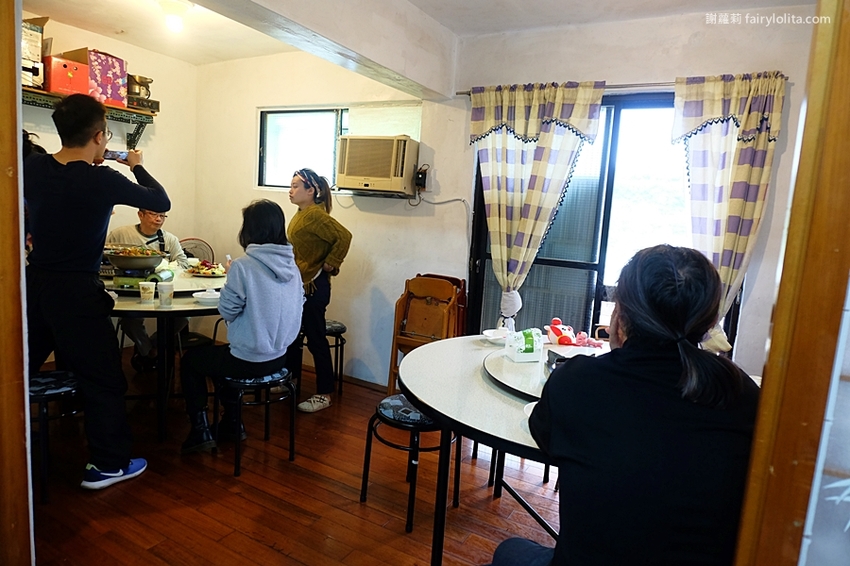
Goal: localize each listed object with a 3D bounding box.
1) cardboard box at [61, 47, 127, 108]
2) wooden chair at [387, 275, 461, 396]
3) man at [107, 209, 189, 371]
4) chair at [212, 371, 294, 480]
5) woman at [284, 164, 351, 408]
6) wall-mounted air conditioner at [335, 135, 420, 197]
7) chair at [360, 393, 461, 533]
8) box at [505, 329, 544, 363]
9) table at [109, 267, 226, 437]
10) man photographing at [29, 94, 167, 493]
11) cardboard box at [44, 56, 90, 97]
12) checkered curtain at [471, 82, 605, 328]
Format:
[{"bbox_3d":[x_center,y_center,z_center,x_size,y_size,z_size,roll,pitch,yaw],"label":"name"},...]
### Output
[{"bbox_3d":[-2.273,-1.404,3.754,0.280,0.335,0.255,8,9,29],"label":"cardboard box"},{"bbox_3d":[-0.004,0.428,3.428,0.420,0.940,0.250,8,9,29],"label":"wooden chair"},{"bbox_3d":[-2.046,0.074,4.043,0.560,1.200,0.650,0,9,-30],"label":"man"},{"bbox_3d":[-0.887,0.686,2.832,0.360,0.464,0.360,-3,10,-42],"label":"chair"},{"bbox_3d":[-0.744,0.041,3.596,0.430,1.560,0.460,2,8,-16],"label":"woman"},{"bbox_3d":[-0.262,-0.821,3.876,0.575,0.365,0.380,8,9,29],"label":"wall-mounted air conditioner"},{"bbox_3d":[-0.056,0.792,2.469,0.360,0.464,0.360,-3,11,-45],"label":"chair"},{"bbox_3d":[0.379,0.240,2.093,0.110,0.115,0.090,2,8,-14],"label":"box"},{"bbox_3d":[-1.605,0.403,3.428,1.480,0.770,1.480,4,7,-1],"label":"table"},{"bbox_3d":[-1.527,0.031,2.564,0.640,1.740,0.540,7,8,22],"label":"man photographing"},{"bbox_3d":[-2.378,-1.333,3.543,0.240,0.201,0.218,8,9,29],"label":"cardboard box"},{"bbox_3d":[0.599,-0.429,3.235,0.800,1.470,0.140,8,9,29],"label":"checkered curtain"}]

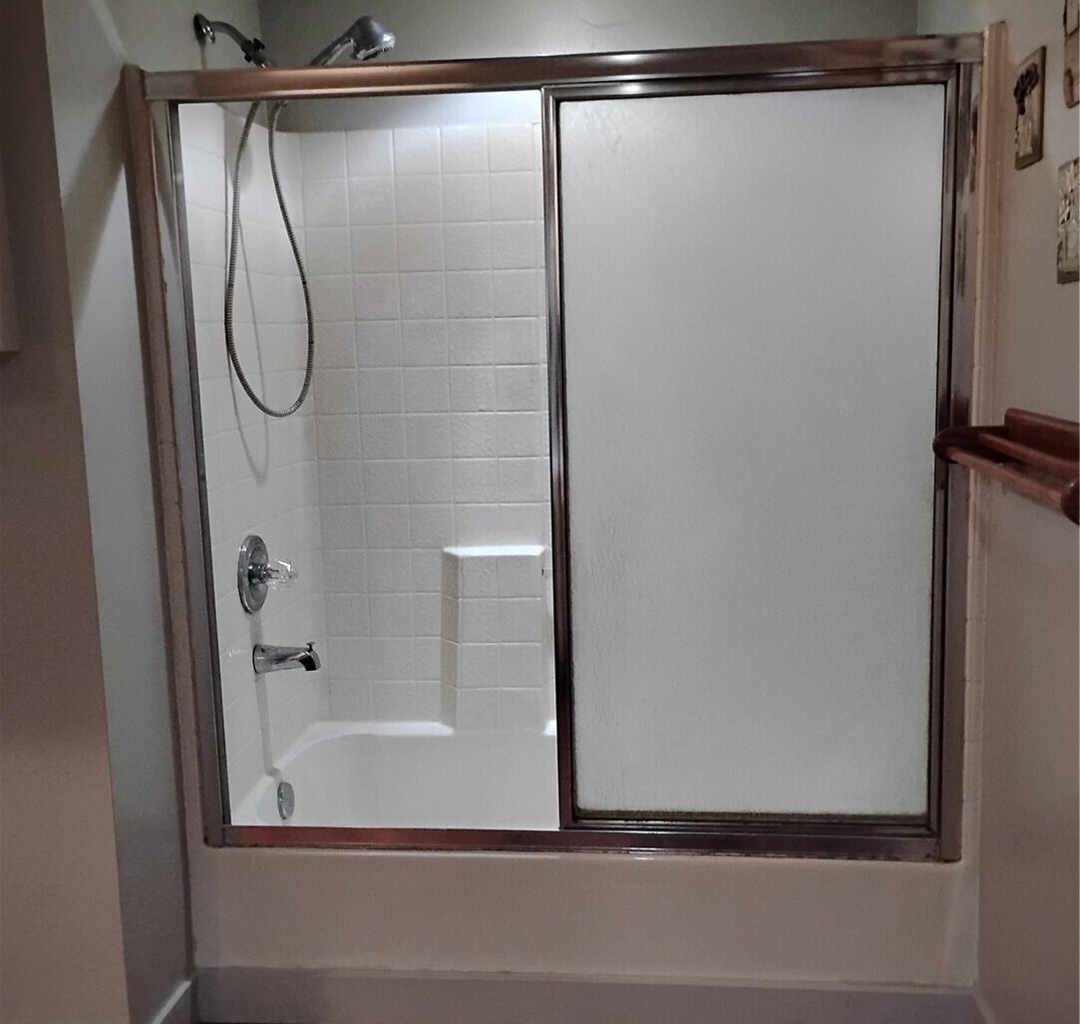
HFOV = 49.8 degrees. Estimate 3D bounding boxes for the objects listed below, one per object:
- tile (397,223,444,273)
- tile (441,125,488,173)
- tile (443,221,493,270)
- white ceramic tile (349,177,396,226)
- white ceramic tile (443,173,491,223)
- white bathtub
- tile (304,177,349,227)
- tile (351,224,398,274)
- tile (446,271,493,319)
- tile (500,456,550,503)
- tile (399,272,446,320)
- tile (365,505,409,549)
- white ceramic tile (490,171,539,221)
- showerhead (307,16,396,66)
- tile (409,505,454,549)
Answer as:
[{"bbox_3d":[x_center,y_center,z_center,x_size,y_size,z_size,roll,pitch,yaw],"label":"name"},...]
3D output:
[{"bbox_3d":[-0.283,-0.626,2.758,0.109,0.109,0.010,-1,8,5],"label":"tile"},{"bbox_3d":[-0.177,-0.854,2.730,0.111,0.111,0.010,-1,9,5],"label":"tile"},{"bbox_3d":[-0.171,-0.631,2.765,0.111,0.111,0.010,-1,9,5],"label":"tile"},{"bbox_3d":[-0.397,-0.734,2.753,0.109,0.109,0.010,-1,8,5],"label":"white ceramic tile"},{"bbox_3d":[-0.175,-0.738,2.733,0.109,0.109,0.010,-1,8,5],"label":"white ceramic tile"},{"bbox_3d":[0.096,0.773,2.614,1.518,0.390,0.740,-1,9,5],"label":"white bathtub"},{"bbox_3d":[-0.507,-0.736,2.769,0.109,0.109,0.010,-1,9,5],"label":"tile"},{"bbox_3d":[-0.396,-0.628,2.785,0.111,0.111,0.010,-1,9,5],"label":"tile"},{"bbox_3d":[-0.169,-0.517,2.764,0.109,0.109,0.010,-1,8,5],"label":"tile"},{"bbox_3d":[-0.042,-0.077,2.843,0.111,0.111,0.010,-1,9,5],"label":"tile"},{"bbox_3d":[-0.279,-0.514,2.770,0.109,0.109,0.010,-1,9,5],"label":"tile"},{"bbox_3d":[-0.376,0.038,2.877,0.109,0.109,0.010,-1,9,5],"label":"tile"},{"bbox_3d":[-0.062,-0.744,2.737,0.111,0.111,0.010,-1,9,5],"label":"white ceramic tile"},{"bbox_3d":[-0.402,-0.917,2.382,0.230,0.090,0.080,-41,3,9],"label":"showerhead"},{"bbox_3d":[-0.265,0.037,2.866,0.109,0.109,0.010,-1,9,5],"label":"tile"}]

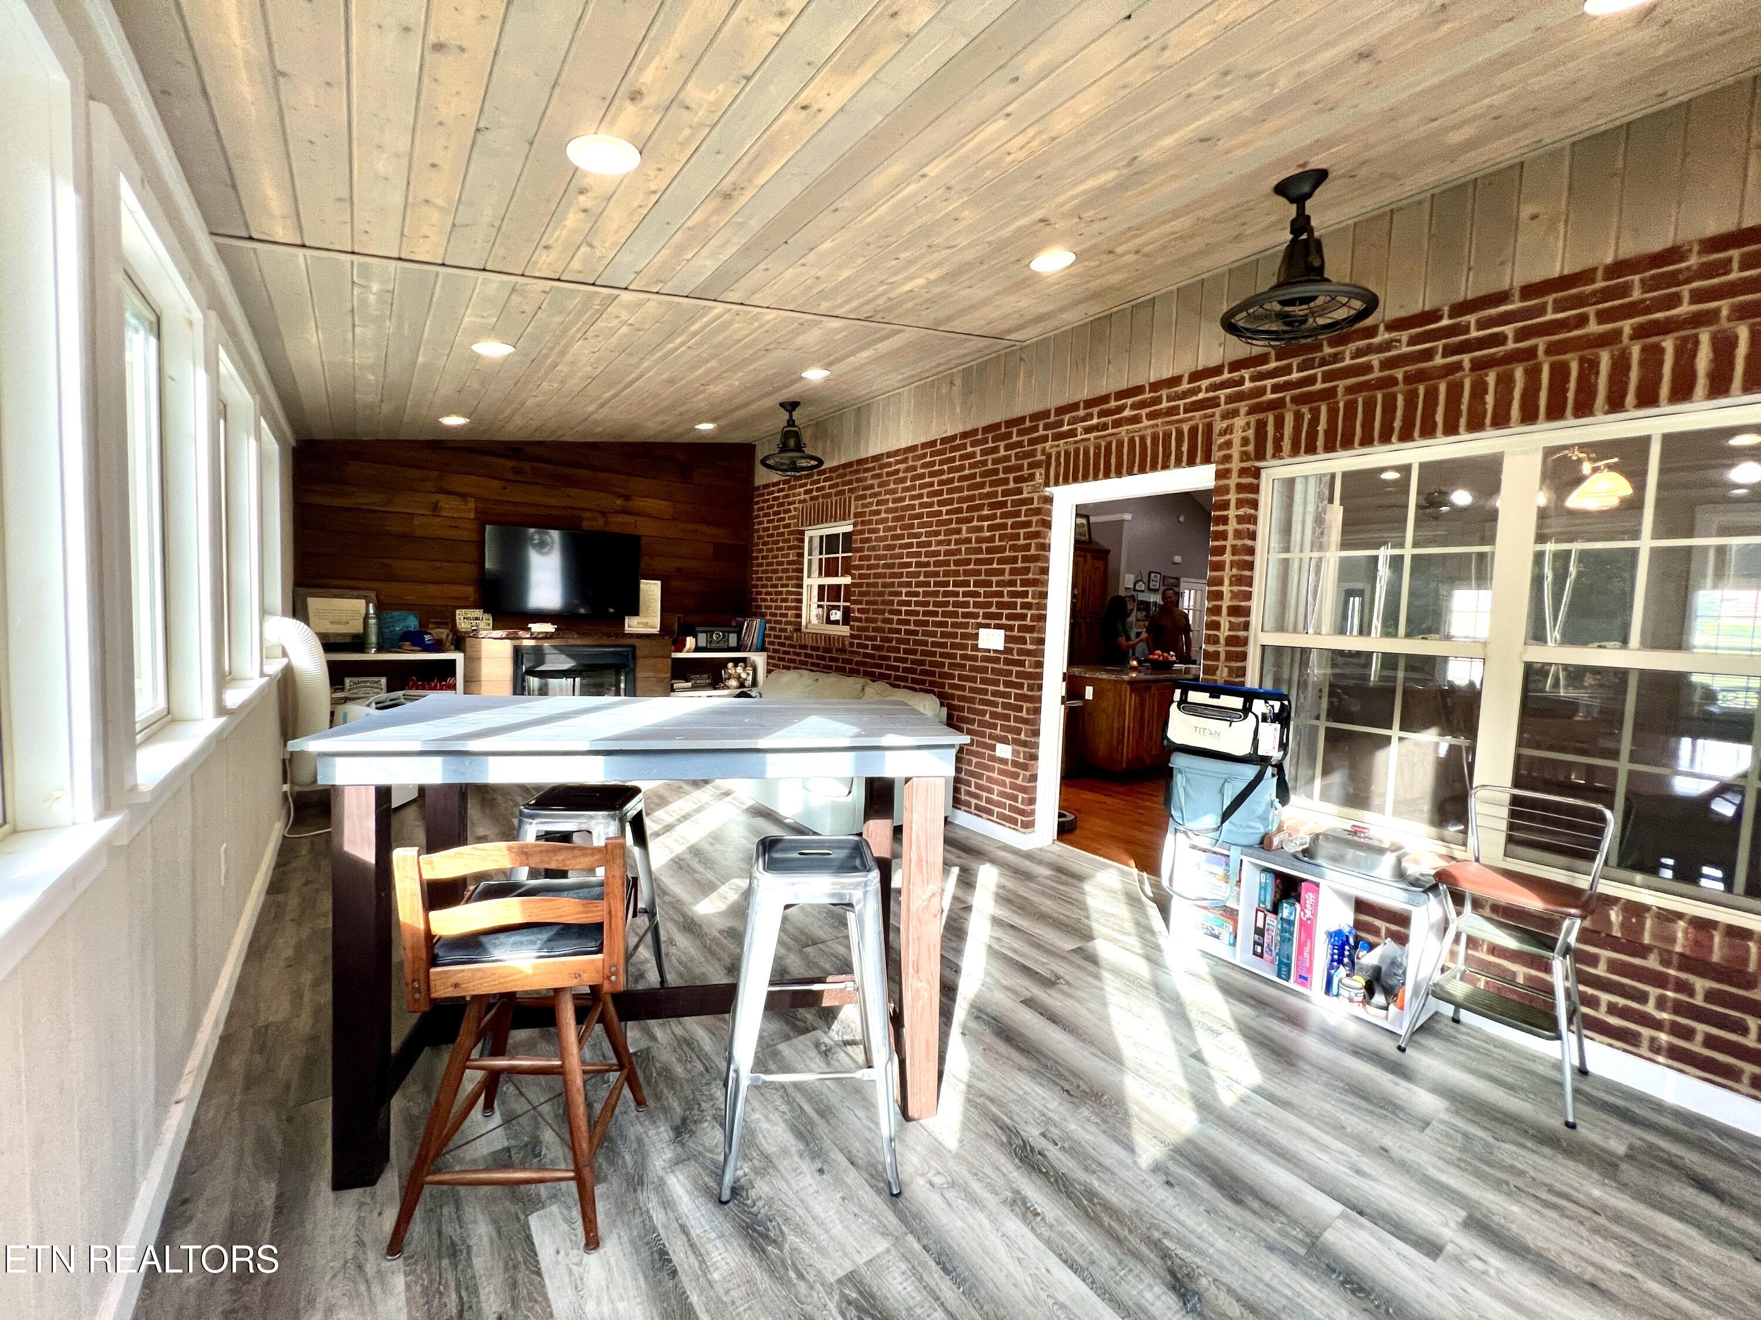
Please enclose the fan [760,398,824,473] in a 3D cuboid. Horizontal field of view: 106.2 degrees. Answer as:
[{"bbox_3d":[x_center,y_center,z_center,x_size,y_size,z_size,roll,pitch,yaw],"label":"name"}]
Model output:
[{"bbox_3d":[-0.694,-1.760,5.179,0.485,0.550,0.485,3,4,0],"label":"fan"}]

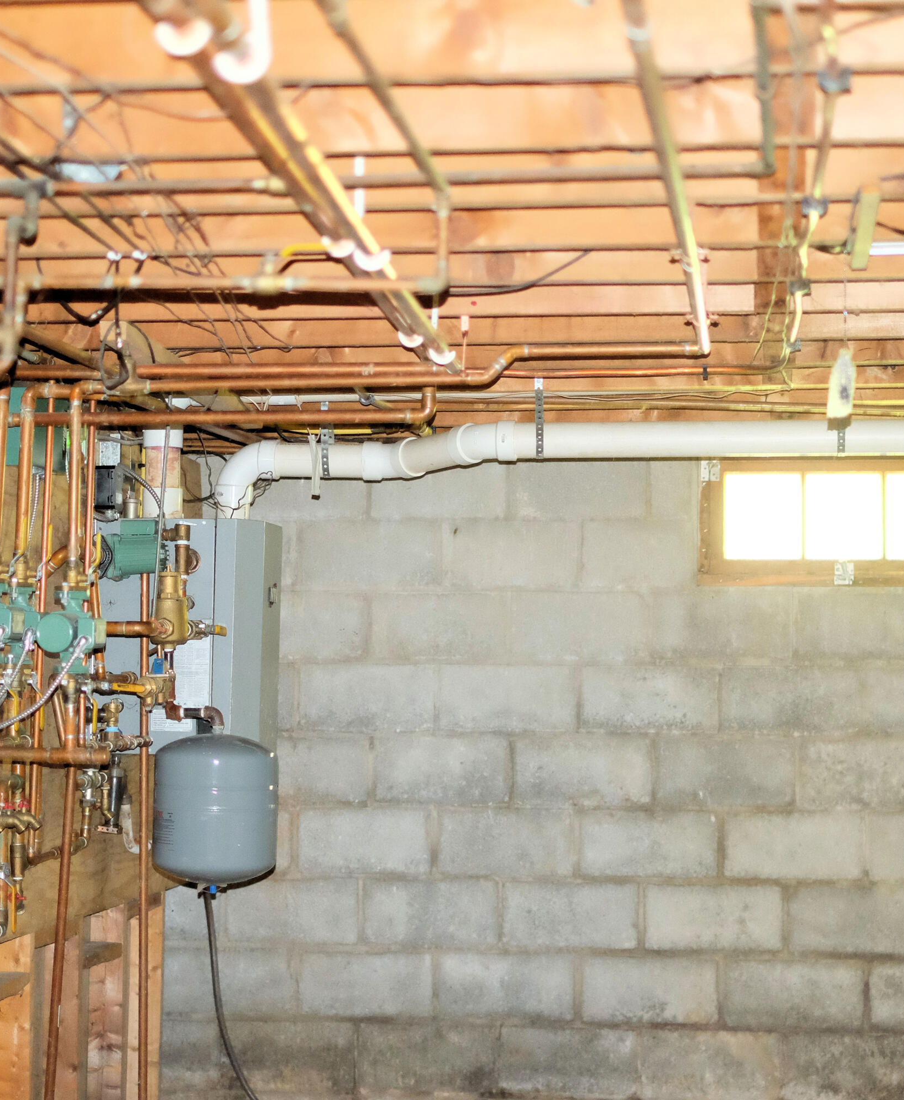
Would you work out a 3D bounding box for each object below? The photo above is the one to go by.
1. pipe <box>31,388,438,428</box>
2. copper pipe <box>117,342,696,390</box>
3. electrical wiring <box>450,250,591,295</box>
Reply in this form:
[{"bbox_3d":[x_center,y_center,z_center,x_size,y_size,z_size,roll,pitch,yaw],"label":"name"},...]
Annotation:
[{"bbox_3d":[-0.481,-0.310,5.315,0.904,0.091,0.035,0,-3,7],"label":"pipe"},{"bbox_3d":[-0.087,-0.400,5.274,1.256,0.101,0.035,0,-3,7],"label":"copper pipe"},{"bbox_3d":[0.129,-0.531,4.591,0.290,0.075,0.180,0,-3,7],"label":"electrical wiring"}]

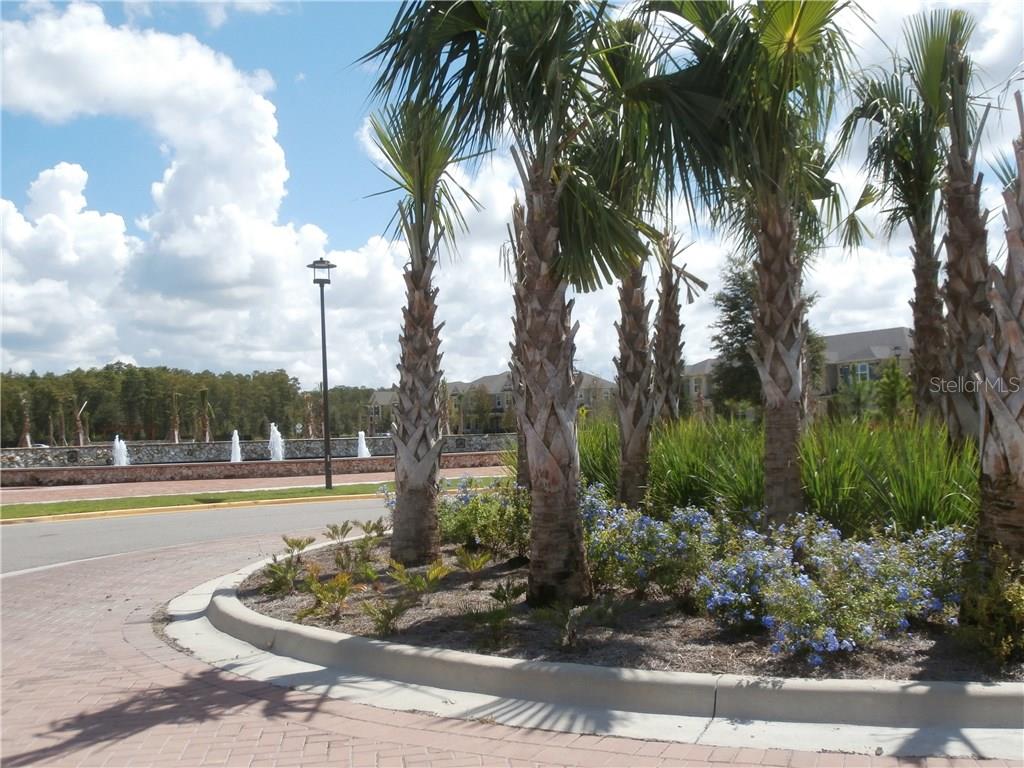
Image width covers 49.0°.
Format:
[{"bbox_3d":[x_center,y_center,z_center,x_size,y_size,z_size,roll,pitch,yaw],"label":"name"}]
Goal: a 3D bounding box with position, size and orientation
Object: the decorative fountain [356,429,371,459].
[{"bbox_3d":[-5.154,2.134,39.019,0.450,1.006,0.450,-2,-2,-8],"label":"decorative fountain"}]

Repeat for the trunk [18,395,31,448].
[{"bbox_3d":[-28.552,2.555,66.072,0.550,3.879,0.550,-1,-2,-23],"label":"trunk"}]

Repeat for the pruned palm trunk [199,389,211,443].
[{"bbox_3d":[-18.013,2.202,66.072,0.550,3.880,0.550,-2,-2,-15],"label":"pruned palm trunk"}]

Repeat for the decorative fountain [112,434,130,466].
[{"bbox_3d":[-13.379,2.313,38.521,0.580,1.130,0.580,-1,-2,-19],"label":"decorative fountain"}]

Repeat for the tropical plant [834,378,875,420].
[{"bbox_3d":[9.741,0.989,31.971,1.250,2.350,1.250,-2,-2,0],"label":"tropical plant"}]

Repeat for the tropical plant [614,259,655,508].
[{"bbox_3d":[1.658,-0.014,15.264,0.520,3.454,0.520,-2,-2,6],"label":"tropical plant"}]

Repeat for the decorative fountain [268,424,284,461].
[{"bbox_3d":[-8.163,2.006,38.965,0.580,1.400,0.580,-2,-2,0],"label":"decorative fountain"}]

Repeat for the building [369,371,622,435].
[{"bbox_3d":[-3.080,2.707,161.009,34.000,9.000,14.000,-3,-2,30],"label":"building"}]

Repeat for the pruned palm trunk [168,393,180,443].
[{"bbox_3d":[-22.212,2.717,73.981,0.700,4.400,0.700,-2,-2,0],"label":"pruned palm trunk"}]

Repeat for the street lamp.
[{"bbox_3d":[-4.381,-0.257,26.400,0.680,5.435,0.680,-2,-2,-9],"label":"street lamp"}]

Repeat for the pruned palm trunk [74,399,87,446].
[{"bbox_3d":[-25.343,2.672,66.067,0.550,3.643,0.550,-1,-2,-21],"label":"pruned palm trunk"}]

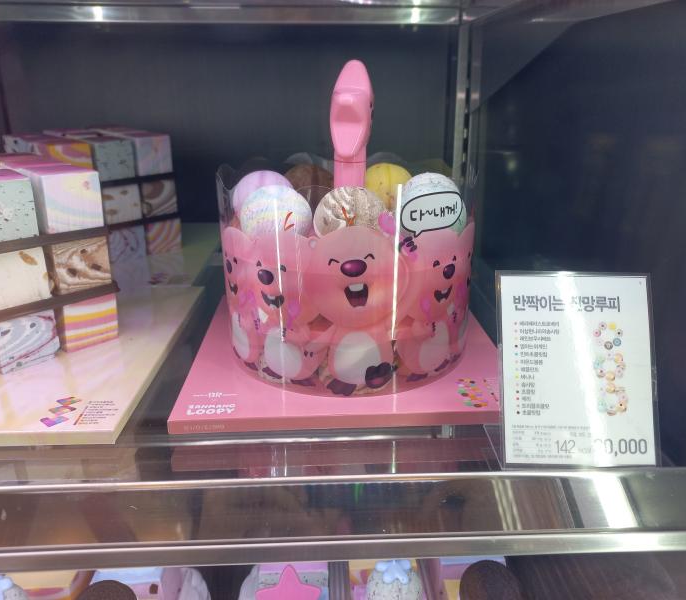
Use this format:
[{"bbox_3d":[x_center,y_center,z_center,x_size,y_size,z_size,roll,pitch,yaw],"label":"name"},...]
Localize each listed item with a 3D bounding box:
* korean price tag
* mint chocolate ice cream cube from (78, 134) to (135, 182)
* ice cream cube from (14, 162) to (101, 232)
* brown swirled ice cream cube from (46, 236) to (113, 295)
[{"bbox_3d":[0.136,0.040,0.336,0.091,0.113,0.005,0,-5,0],"label":"korean price tag"},{"bbox_3d":[-0.270,-0.163,0.670,0.040,0.040,0.040,-17,26,-39],"label":"mint chocolate ice cream cube"},{"bbox_3d":[-0.212,-0.077,0.437,0.040,0.040,0.040,18,27,40],"label":"ice cream cube"},{"bbox_3d":[-0.212,-0.032,0.453,0.040,0.040,0.040,18,27,40],"label":"brown swirled ice cream cube"}]

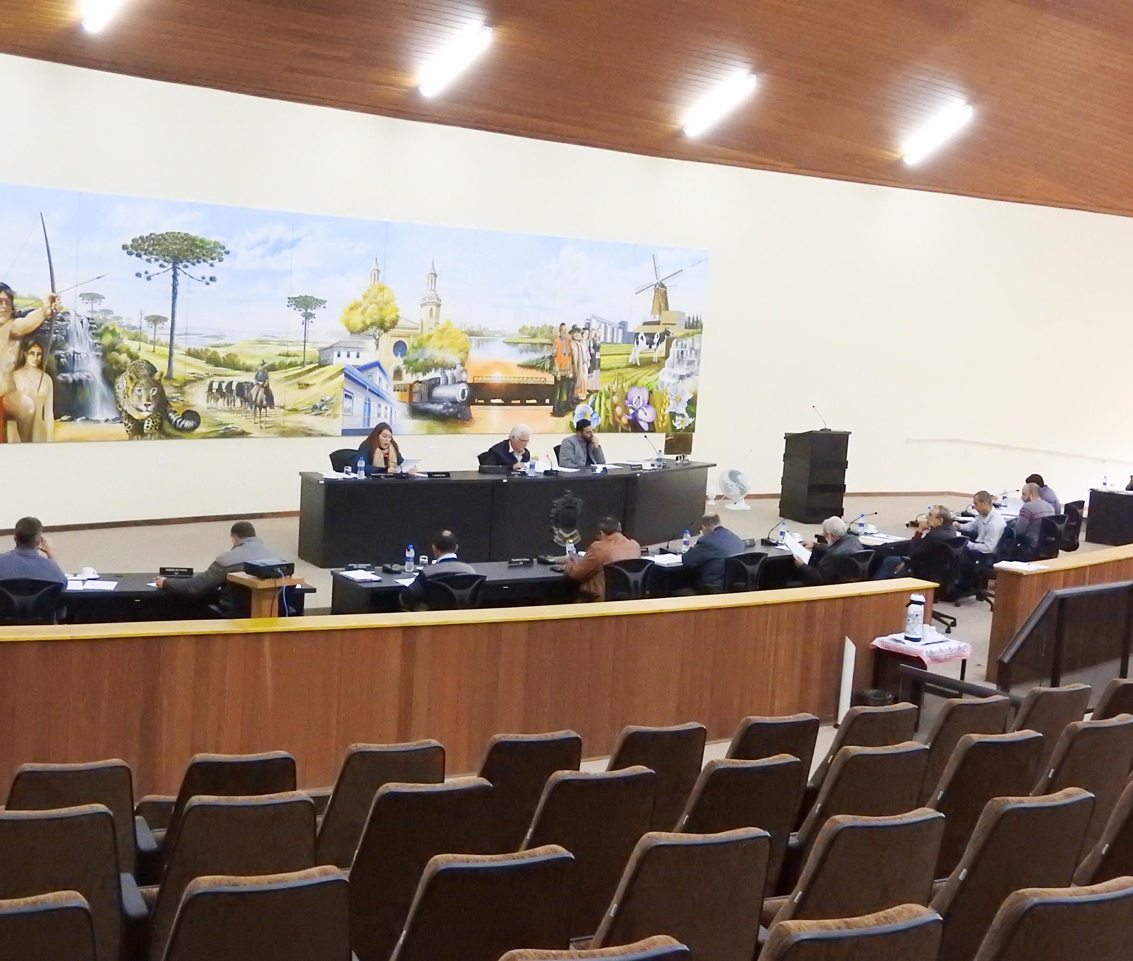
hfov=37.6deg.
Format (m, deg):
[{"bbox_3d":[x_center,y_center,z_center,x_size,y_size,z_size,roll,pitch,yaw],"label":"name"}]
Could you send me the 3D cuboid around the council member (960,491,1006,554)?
[{"bbox_3d":[4.348,0.721,17.520,0.720,1.220,0.550,5,6,10],"label":"council member"}]

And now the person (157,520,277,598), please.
[{"bbox_3d":[-2.388,0.909,11.637,0.650,1.260,0.850,-1,8,-38],"label":"person"}]

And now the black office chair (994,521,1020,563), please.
[{"bbox_3d":[4.393,0.864,17.495,0.620,0.930,0.620,8,7,33],"label":"black office chair"}]

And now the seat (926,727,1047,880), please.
[{"bbox_3d":[1.558,1.467,6.847,0.580,0.970,0.620,0,7,-31],"label":"seat"}]

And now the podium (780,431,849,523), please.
[{"bbox_3d":[3.394,-0.068,22.717,0.740,1.210,0.600,-1,7,-35],"label":"podium"}]

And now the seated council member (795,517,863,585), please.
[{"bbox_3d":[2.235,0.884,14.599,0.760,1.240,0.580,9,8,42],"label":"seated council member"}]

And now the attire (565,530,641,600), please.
[{"bbox_3d":[0.283,0.692,12.140,0.550,0.660,0.550,0,7,-30],"label":"attire"}]

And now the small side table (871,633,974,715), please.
[{"bbox_3d":[2.385,1.388,11.271,0.500,0.620,0.570,9,8,40],"label":"small side table"}]

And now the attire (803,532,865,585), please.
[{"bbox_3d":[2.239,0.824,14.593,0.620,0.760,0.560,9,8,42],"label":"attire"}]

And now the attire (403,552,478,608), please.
[{"bbox_3d":[-0.869,0.766,11.452,0.540,0.620,0.500,2,6,-11],"label":"attire"}]

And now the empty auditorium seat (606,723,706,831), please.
[{"bbox_3d":[0.234,1.403,6.935,0.560,0.930,0.620,0,7,-29],"label":"empty auditorium seat"}]

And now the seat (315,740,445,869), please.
[{"bbox_3d":[-0.747,1.364,6.128,0.540,0.970,0.640,1,7,-25],"label":"seat"}]

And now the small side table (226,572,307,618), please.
[{"bbox_3d":[-2.005,1.124,10.988,0.420,1.000,0.420,10,9,44],"label":"small side table"}]

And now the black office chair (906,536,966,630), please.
[{"bbox_3d":[3.536,0.944,16.252,0.620,0.930,0.620,-2,9,-45],"label":"black office chair"}]

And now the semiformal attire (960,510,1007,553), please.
[{"bbox_3d":[4.380,0.534,17.500,0.480,0.500,0.500,5,6,10],"label":"semiformal attire"}]

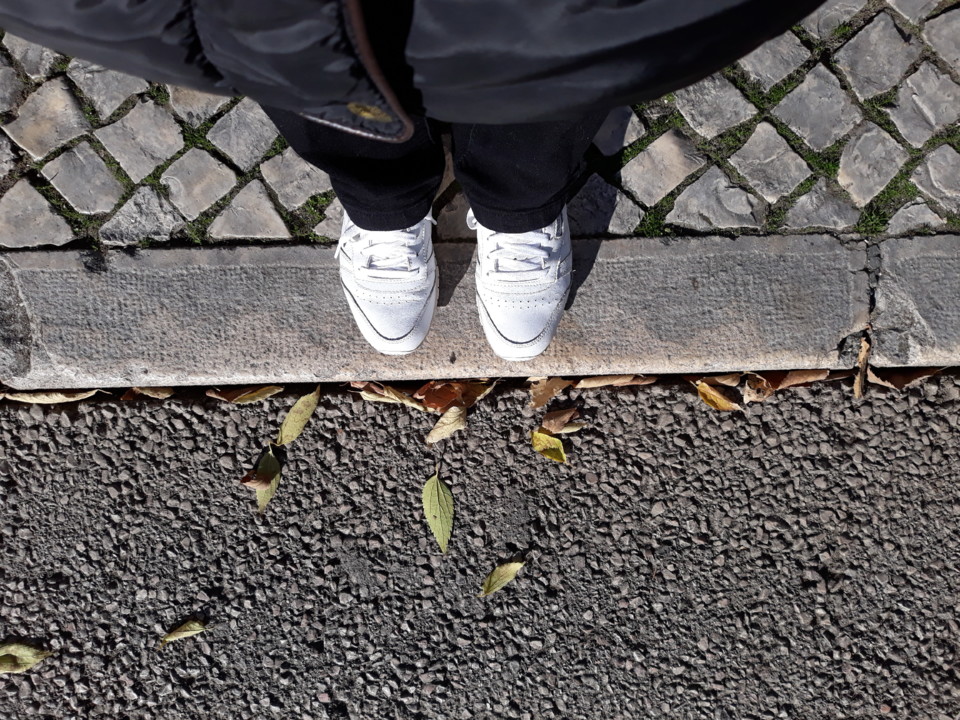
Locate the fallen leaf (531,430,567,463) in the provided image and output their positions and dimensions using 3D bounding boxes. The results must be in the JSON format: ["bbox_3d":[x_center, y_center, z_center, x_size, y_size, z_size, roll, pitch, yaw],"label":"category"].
[{"bbox_3d":[0.090,0.113,0.969,0.059,0.015,0.029,37,82,4],"label":"fallen leaf"}]

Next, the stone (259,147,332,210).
[{"bbox_3d":[-0.202,-0.203,0.855,0.060,0.050,0.064,-31,87,-3],"label":"stone"}]

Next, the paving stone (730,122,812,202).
[{"bbox_3d":[0.383,-0.255,1.009,0.099,0.062,0.083,45,85,1],"label":"paving stone"}]

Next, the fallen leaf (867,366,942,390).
[{"bbox_3d":[0.539,0.024,0.951,0.098,0.035,0.030,-1,87,-1],"label":"fallen leaf"}]

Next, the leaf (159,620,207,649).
[{"bbox_3d":[-0.368,0.335,0.923,0.058,0.016,0.019,-24,83,-5],"label":"leaf"}]

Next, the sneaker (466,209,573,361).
[{"bbox_3d":[0.051,-0.145,0.832,0.107,0.105,0.285,1,87,-1],"label":"sneaker"}]

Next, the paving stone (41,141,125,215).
[{"bbox_3d":[-0.436,-0.193,0.849,0.058,0.050,0.082,-39,88,-4],"label":"paving stone"}]

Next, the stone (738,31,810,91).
[{"bbox_3d":[0.353,-0.366,0.936,0.074,0.065,0.056,-40,89,-3],"label":"stone"}]

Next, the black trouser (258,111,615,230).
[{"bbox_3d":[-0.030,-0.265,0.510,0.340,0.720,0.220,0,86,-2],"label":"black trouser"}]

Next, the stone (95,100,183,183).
[{"bbox_3d":[-0.399,-0.260,0.912,0.073,0.065,0.081,-40,89,-3],"label":"stone"}]

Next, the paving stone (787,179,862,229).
[{"bbox_3d":[0.446,-0.203,1.008,0.107,0.062,0.069,-1,86,-2],"label":"paving stone"}]

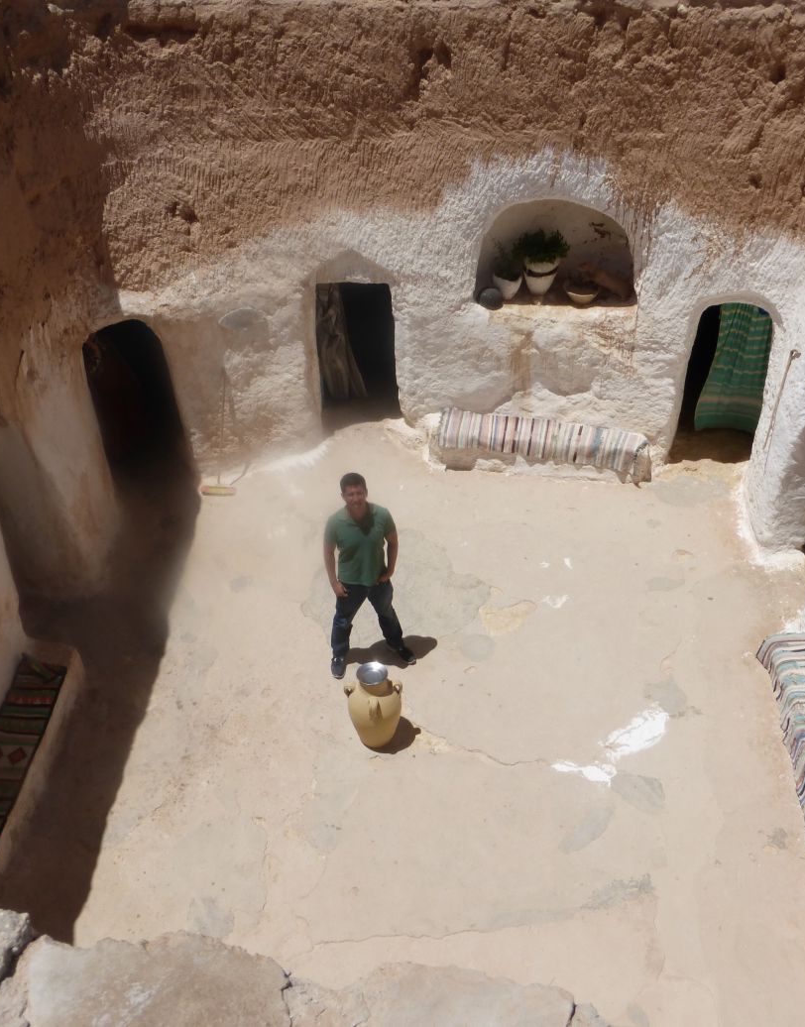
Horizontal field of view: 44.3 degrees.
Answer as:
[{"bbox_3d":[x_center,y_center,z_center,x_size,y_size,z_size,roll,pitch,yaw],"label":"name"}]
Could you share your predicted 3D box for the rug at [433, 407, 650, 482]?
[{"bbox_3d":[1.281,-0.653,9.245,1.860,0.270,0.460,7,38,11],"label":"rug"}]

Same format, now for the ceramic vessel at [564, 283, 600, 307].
[{"bbox_3d":[1.603,-1.970,8.886,0.330,0.160,0.330,-2,37,0],"label":"ceramic vessel"}]

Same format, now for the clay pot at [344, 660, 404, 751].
[{"bbox_3d":[-0.197,1.296,6.597,0.380,0.630,0.380,-2,37,0],"label":"clay pot"}]

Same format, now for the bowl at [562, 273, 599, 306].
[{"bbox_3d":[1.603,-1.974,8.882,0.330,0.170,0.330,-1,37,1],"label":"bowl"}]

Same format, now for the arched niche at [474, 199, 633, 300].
[{"bbox_3d":[1.372,-2.332,8.742,1.420,0.900,0.500,4,38,7],"label":"arched niche"}]

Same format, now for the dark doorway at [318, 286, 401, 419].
[{"bbox_3d":[-0.426,-1.550,9.615,0.770,1.480,0.250,-2,37,0],"label":"dark doorway"}]

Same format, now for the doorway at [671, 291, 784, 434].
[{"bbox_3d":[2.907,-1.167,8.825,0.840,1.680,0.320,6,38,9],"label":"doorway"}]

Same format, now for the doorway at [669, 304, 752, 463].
[{"bbox_3d":[2.917,-1.164,8.903,0.760,1.580,0.300,6,38,9],"label":"doorway"}]

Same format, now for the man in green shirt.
[{"bbox_3d":[-0.248,0.424,6.823,0.580,1.740,0.420,-7,38,-6],"label":"man in green shirt"}]

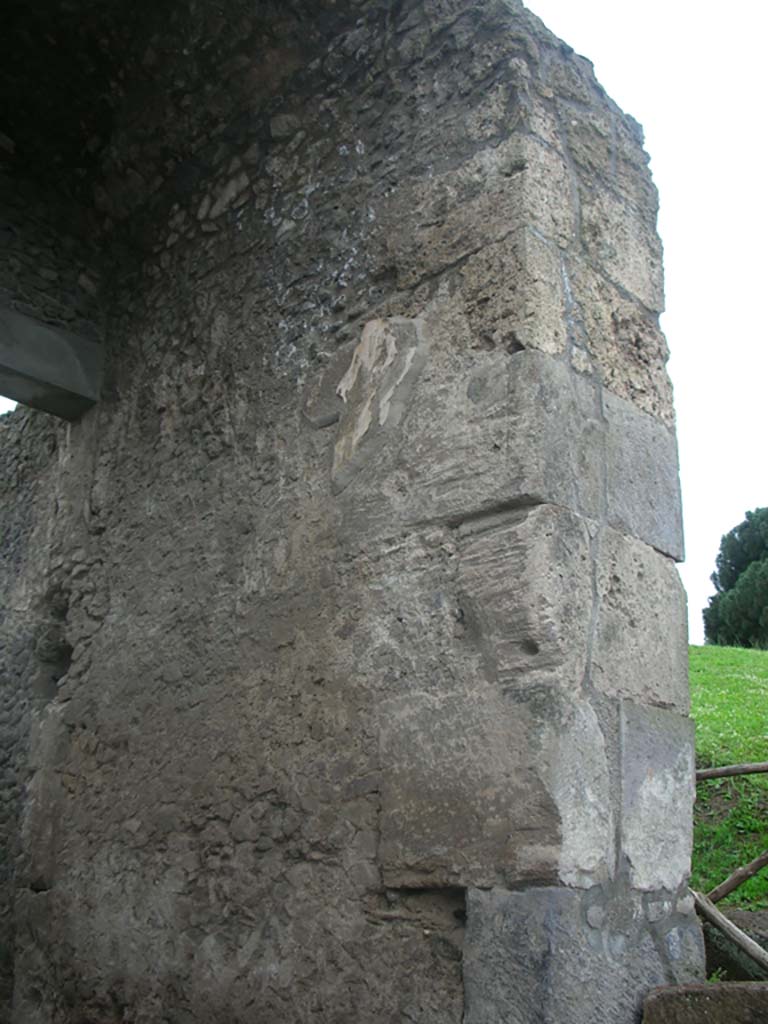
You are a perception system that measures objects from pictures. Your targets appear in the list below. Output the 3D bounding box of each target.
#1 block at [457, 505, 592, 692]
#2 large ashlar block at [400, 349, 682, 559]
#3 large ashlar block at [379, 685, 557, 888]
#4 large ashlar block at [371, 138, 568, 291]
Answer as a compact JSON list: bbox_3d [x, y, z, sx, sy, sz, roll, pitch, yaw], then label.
[{"bbox_3d":[0.405,0.277,2.906,0.240,0.487,0.339,19,-26,-40],"label":"block"},{"bbox_3d":[0.482,-0.104,3.297,0.666,0.496,0.588,19,-26,-40],"label":"large ashlar block"},{"bbox_3d":[0.296,0.774,2.852,0.260,0.493,0.650,19,-26,-40],"label":"large ashlar block"},{"bbox_3d":[0.280,-0.907,3.510,0.248,0.364,0.717,19,-26,-40],"label":"large ashlar block"}]

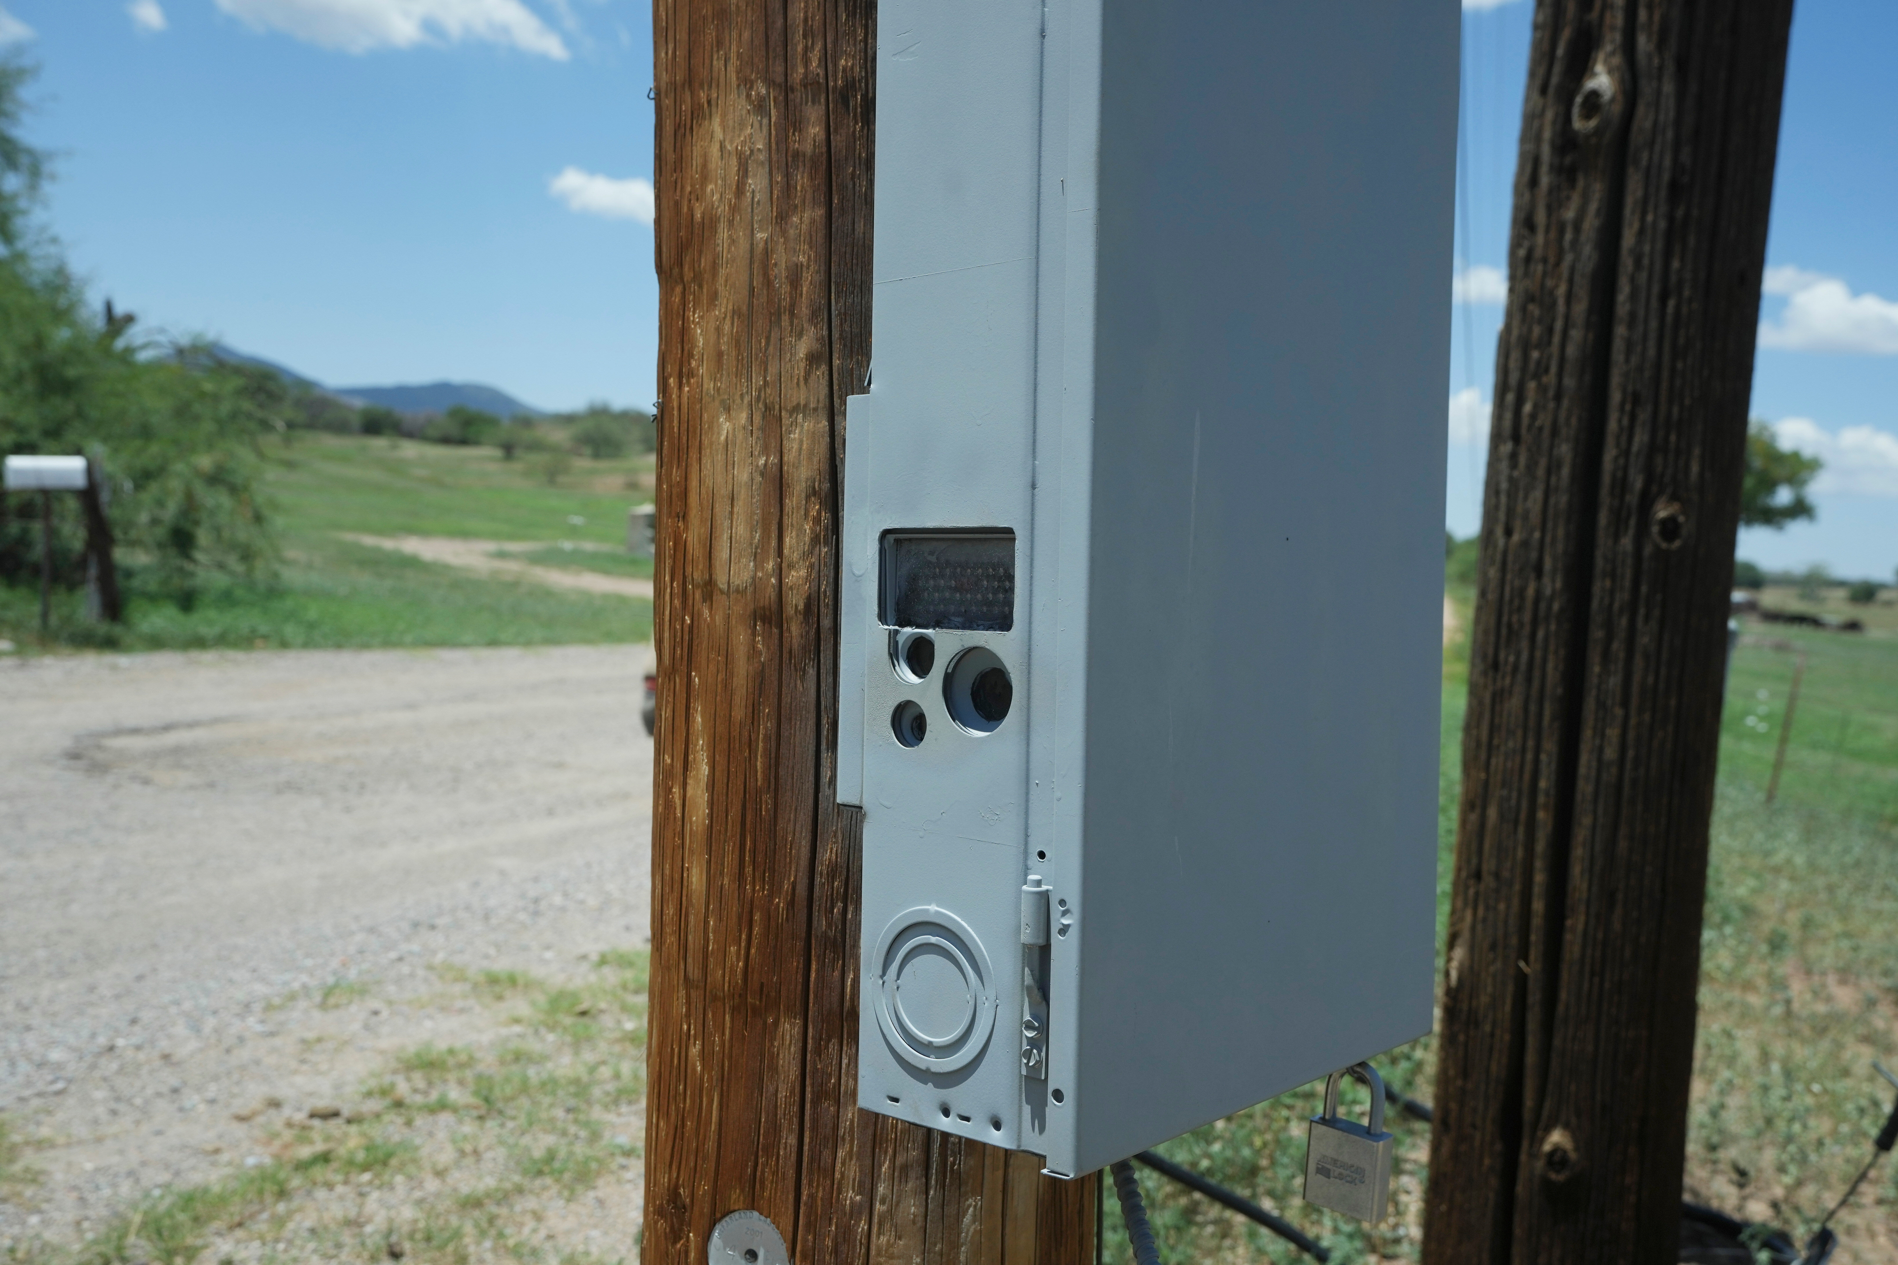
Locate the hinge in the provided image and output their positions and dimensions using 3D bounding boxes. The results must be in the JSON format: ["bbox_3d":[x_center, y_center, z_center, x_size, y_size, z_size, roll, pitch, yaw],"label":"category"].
[{"bbox_3d":[0.038,0.152,0.787,0.013,0.088,0.011,2,2,40],"label":"hinge"}]

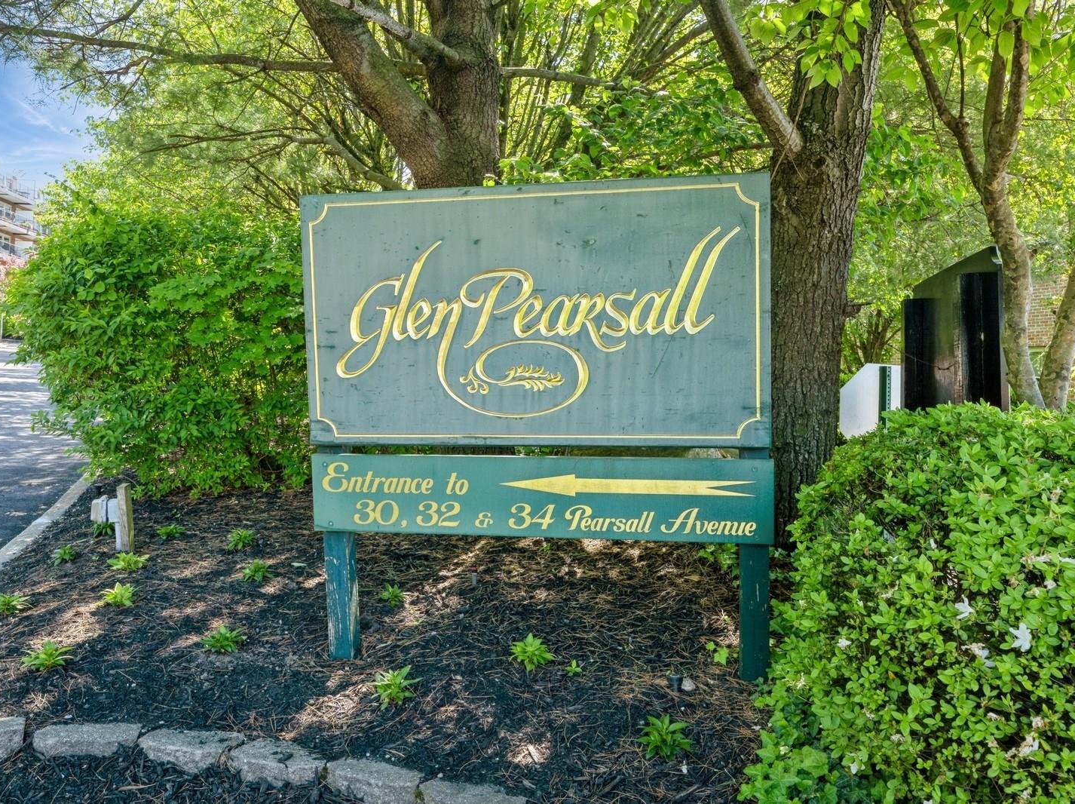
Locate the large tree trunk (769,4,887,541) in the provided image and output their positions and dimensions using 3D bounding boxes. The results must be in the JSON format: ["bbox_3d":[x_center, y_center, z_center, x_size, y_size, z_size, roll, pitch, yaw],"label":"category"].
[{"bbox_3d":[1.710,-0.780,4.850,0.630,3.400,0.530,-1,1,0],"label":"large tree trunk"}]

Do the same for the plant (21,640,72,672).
[{"bbox_3d":[-1.770,0.914,2.900,0.180,0.110,0.170,-1,1,0],"label":"plant"}]

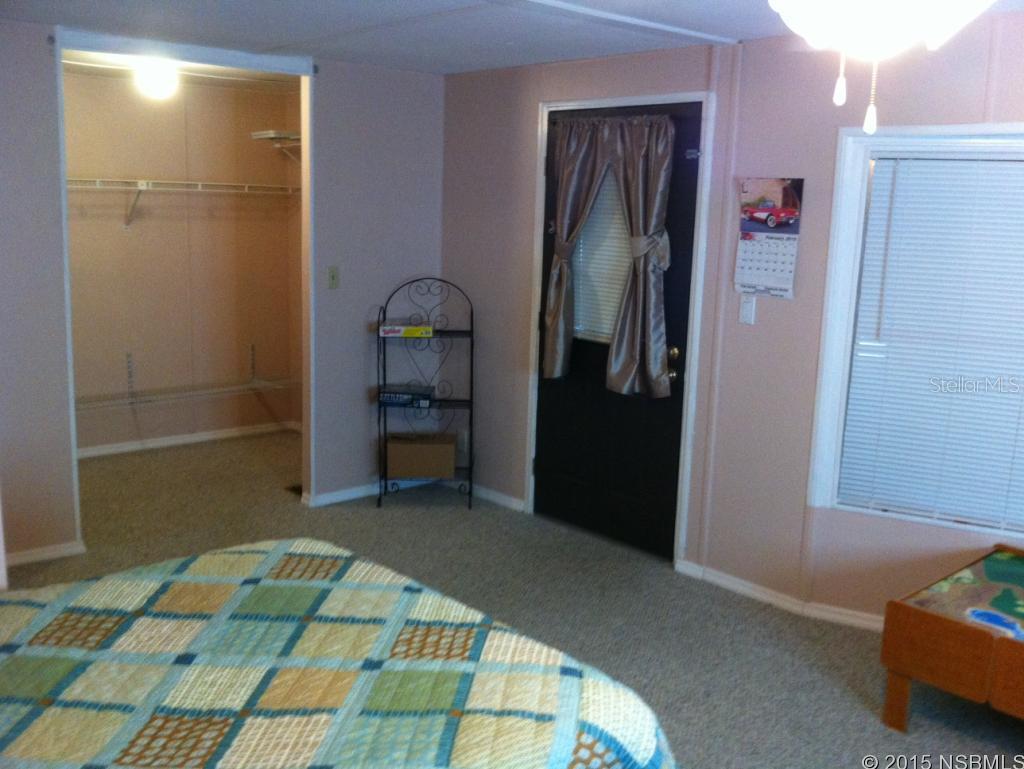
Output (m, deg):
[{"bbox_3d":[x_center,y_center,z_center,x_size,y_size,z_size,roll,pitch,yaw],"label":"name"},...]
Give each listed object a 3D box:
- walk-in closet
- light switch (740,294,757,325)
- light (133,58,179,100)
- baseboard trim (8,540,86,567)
[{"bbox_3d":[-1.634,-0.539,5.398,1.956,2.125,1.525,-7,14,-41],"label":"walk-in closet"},{"bbox_3d":[0.918,-0.290,4.023,0.017,0.115,0.069,-7,14,-41],"label":"light switch"},{"bbox_3d":[-1.766,-1.509,5.128,0.185,0.190,0.185,-7,14,-41],"label":"light"},{"bbox_3d":[-1.943,0.703,4.307,0.336,0.060,0.015,-7,14,-41],"label":"baseboard trim"}]

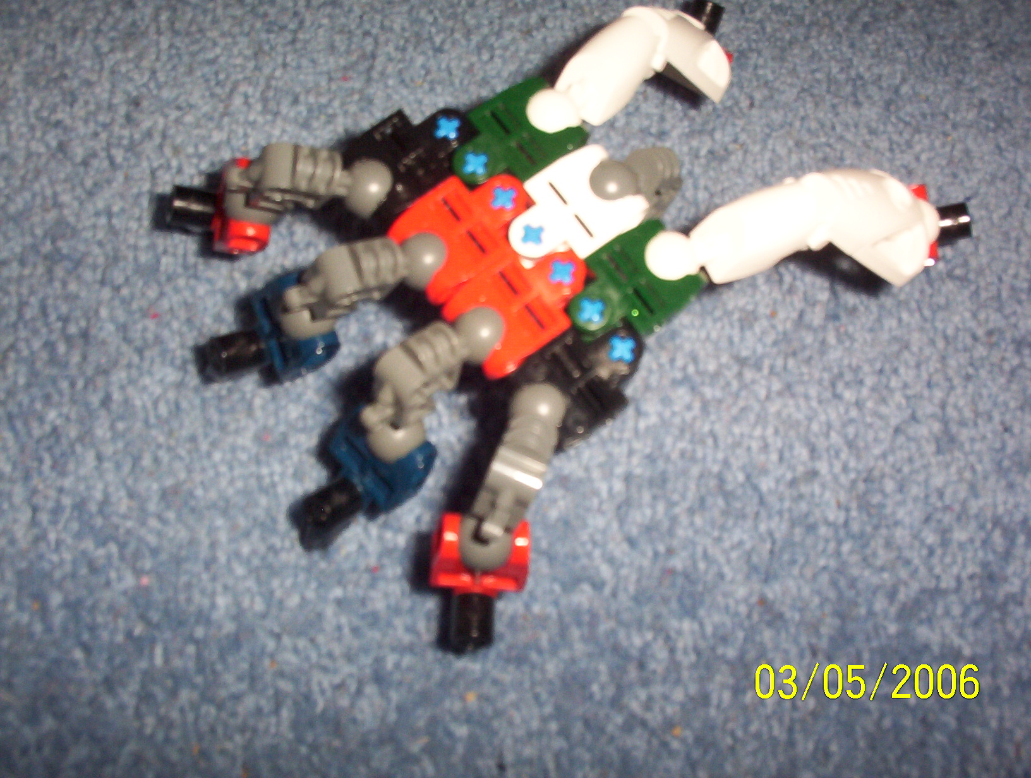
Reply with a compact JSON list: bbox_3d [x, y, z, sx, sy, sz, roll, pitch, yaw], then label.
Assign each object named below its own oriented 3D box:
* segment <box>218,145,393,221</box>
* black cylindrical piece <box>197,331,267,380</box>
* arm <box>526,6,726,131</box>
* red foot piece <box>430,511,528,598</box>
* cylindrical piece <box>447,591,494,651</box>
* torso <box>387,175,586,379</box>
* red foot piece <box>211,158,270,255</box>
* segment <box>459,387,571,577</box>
[{"bbox_3d":[-0.036,-0.036,0.200,0.034,0.013,0.009,2,27,27],"label":"segment"},{"bbox_3d":[-0.050,-0.006,0.208,0.009,0.007,0.007,-15,72,-11],"label":"black cylindrical piece"},{"bbox_3d":[0.026,-0.061,0.216,0.017,0.021,0.071,6,26,36],"label":"arm"},{"bbox_3d":[-0.006,0.028,0.193,0.016,0.009,0.013,5,69,-4],"label":"red foot piece"},{"bbox_3d":[-0.007,0.038,0.191,0.007,0.007,0.009,5,69,-4],"label":"cylindrical piece"},{"bbox_3d":[-0.004,-0.020,0.191,0.023,0.009,0.032,-35,77,-9],"label":"torso"},{"bbox_3d":[-0.049,-0.033,0.208,0.013,0.009,0.016,7,69,-3],"label":"red foot piece"},{"bbox_3d":[-0.001,0.015,0.186,0.009,0.013,0.034,22,108,2],"label":"segment"}]

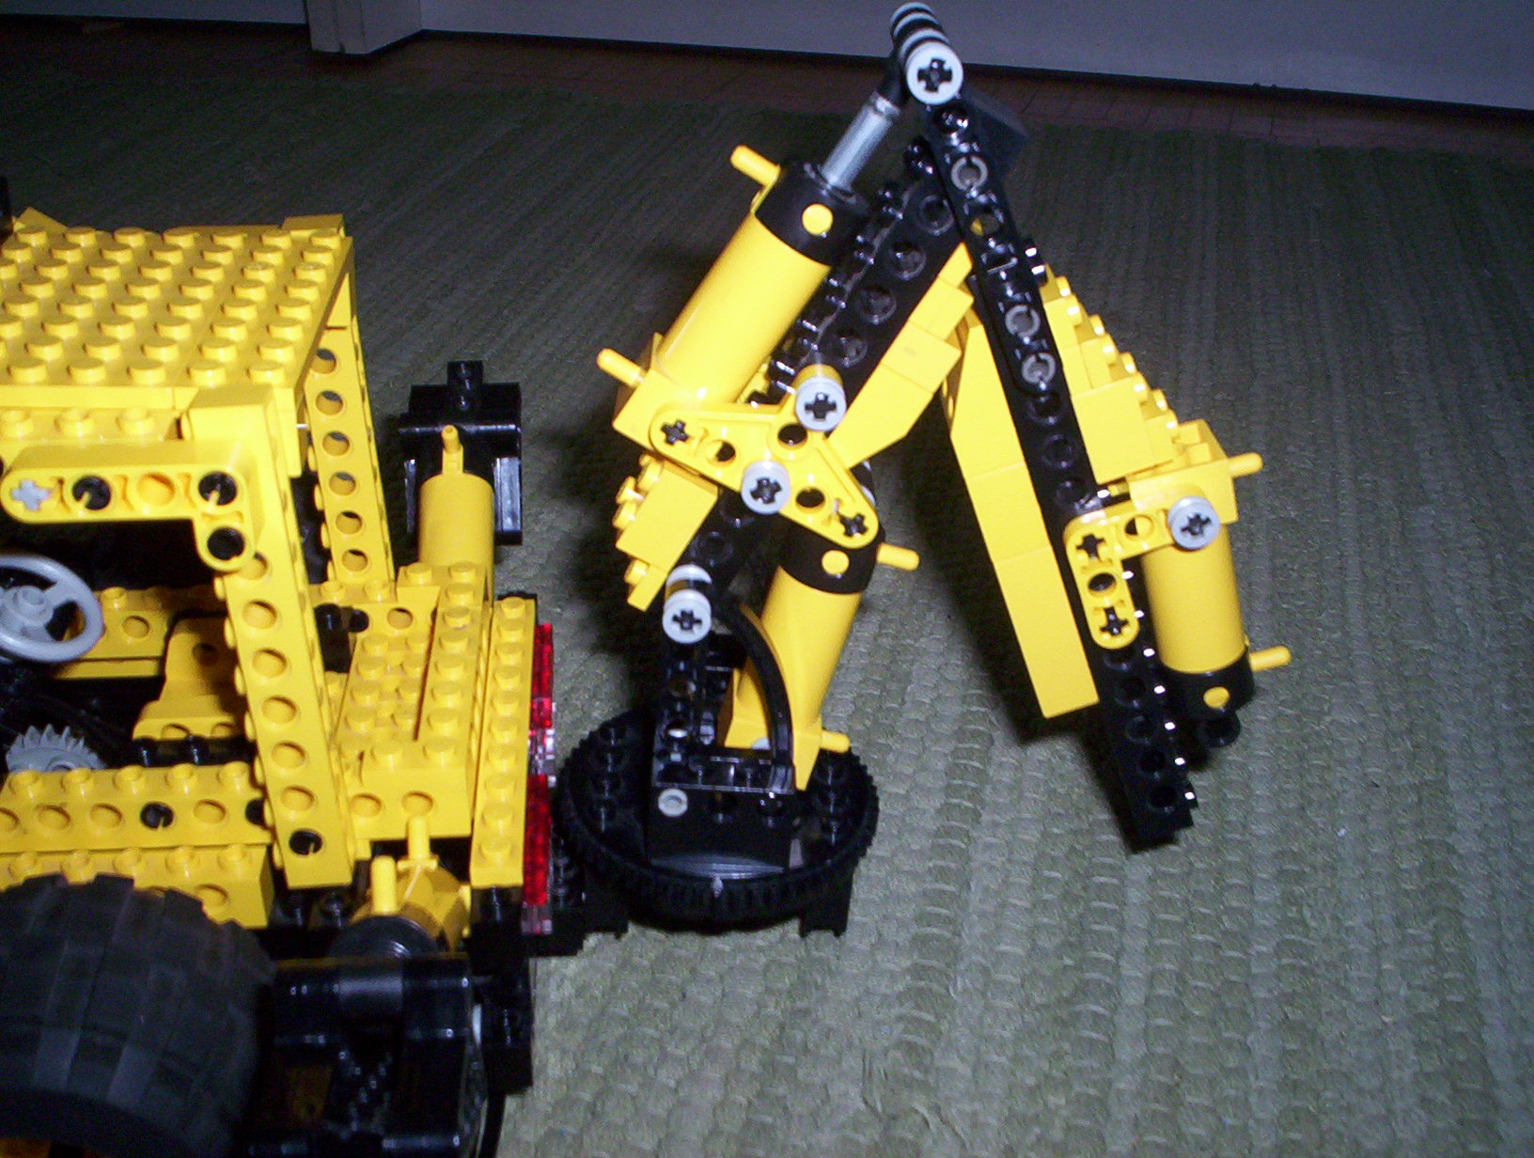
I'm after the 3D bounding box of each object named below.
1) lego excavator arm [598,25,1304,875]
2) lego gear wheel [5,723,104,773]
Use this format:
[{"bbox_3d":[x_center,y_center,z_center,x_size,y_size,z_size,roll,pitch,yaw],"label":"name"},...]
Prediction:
[{"bbox_3d":[0.034,-0.018,0.278,0.122,0.139,0.041,0,30,-4],"label":"lego excavator arm"},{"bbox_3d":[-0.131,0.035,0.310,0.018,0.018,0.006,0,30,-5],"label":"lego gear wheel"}]

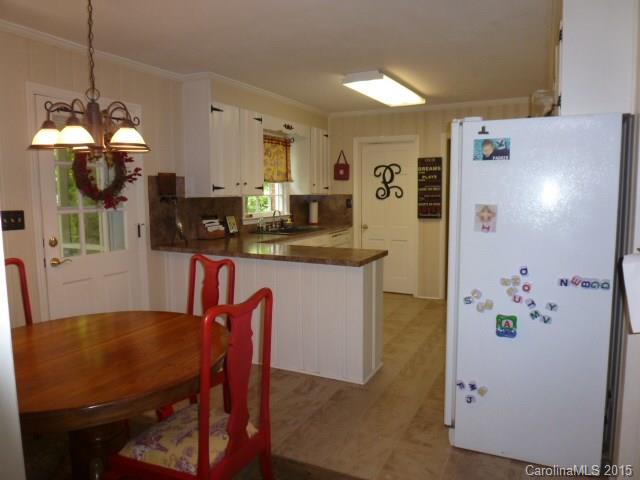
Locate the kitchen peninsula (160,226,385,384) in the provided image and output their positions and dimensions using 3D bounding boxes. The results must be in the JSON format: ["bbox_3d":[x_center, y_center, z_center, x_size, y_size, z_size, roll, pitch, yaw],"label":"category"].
[{"bbox_3d":[-0.471,0.528,3.785,1.986,0.921,0.590,3,7,27],"label":"kitchen peninsula"}]

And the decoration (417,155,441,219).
[{"bbox_3d":[1.403,-0.659,5.670,0.307,0.773,0.030,3,7,27],"label":"decoration"}]

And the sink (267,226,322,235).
[{"bbox_3d":[-0.382,-0.017,5.292,0.530,0.190,0.850,3,7,27],"label":"sink"}]

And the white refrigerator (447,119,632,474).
[{"bbox_3d":[1.195,0.237,2.615,0.780,1.770,0.870,3,7,22],"label":"white refrigerator"}]

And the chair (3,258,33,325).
[{"bbox_3d":[-1.658,0.640,2.451,0.530,1.010,0.470,3,7,27],"label":"chair"}]

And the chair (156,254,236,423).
[{"bbox_3d":[-0.755,0.635,2.376,0.490,1.025,0.540,5,8,41],"label":"chair"}]

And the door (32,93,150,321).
[{"bbox_3d":[-1.730,0.000,3.462,0.060,2.054,0.818,3,7,27],"label":"door"}]

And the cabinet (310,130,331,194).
[{"bbox_3d":[-0.130,-1.062,6.128,0.321,0.872,0.534,3,7,27],"label":"cabinet"}]

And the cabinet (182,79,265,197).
[{"bbox_3d":[-0.947,-0.977,4.532,0.321,1.066,0.866,3,7,27],"label":"cabinet"}]

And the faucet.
[{"bbox_3d":[-0.506,-0.237,5.366,0.170,0.250,0.080,3,7,27],"label":"faucet"}]

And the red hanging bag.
[{"bbox_3d":[0.312,-1.036,6.178,0.240,0.410,0.060,3,7,27],"label":"red hanging bag"}]

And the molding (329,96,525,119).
[{"bbox_3d":[1.314,-1.659,5.584,2.680,0.080,0.070,3,7,27],"label":"molding"}]

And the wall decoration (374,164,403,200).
[{"bbox_3d":[0.910,-0.770,5.908,0.404,0.479,0.025,3,7,27],"label":"wall decoration"}]

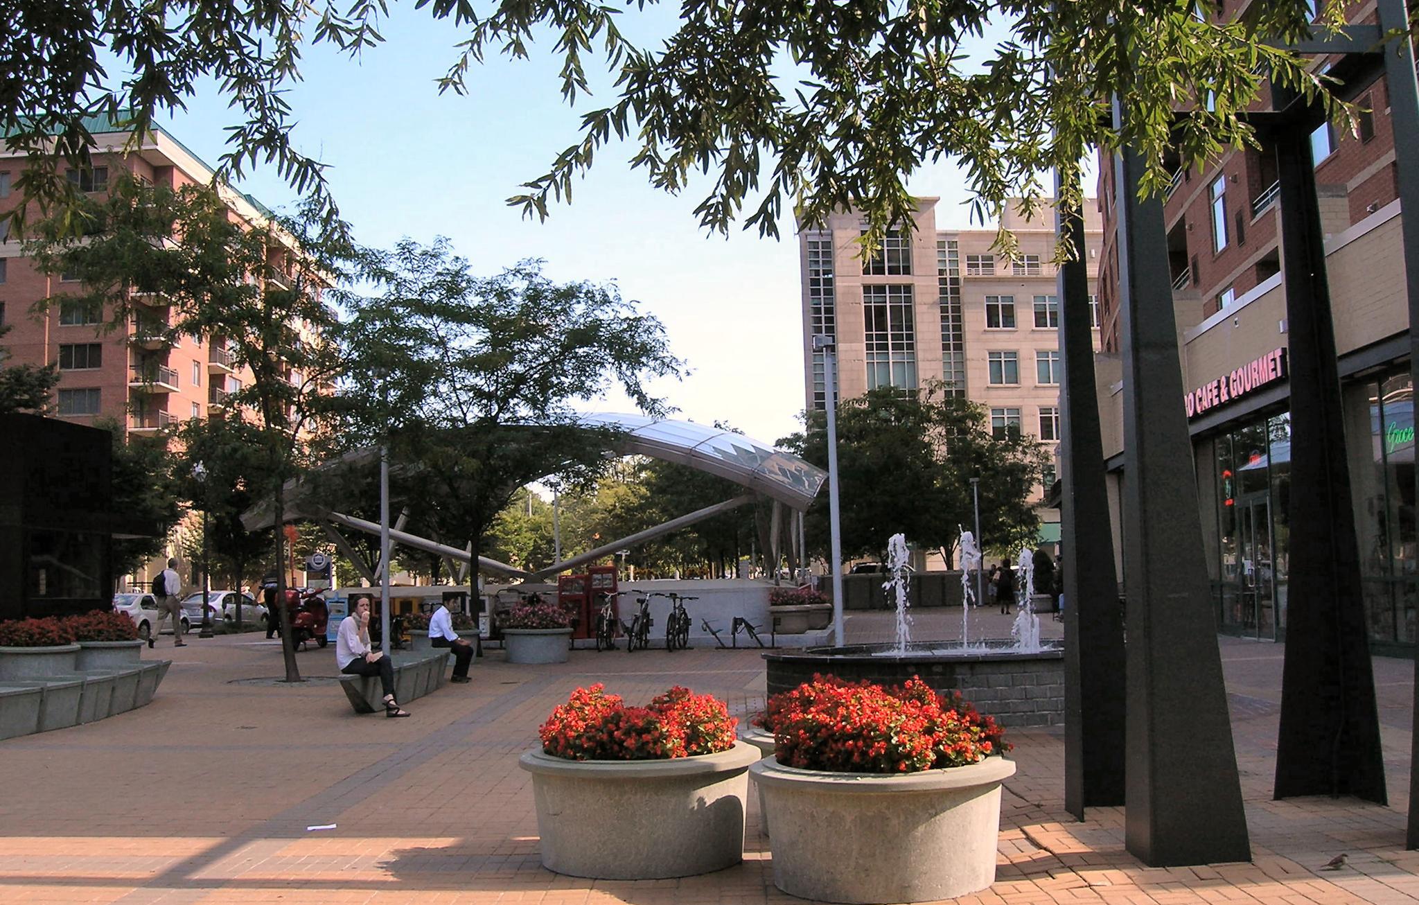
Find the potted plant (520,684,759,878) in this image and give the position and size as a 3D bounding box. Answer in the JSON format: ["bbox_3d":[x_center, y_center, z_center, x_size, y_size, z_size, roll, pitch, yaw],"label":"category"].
[{"bbox_3d":[-0.347,1.624,7.083,1.224,0.867,1.224,-2,-5,0],"label":"potted plant"}]

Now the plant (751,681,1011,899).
[{"bbox_3d":[0.791,1.517,6.461,1.224,0.913,1.224,-2,-5,0],"label":"plant"}]

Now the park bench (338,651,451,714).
[{"bbox_3d":[-3.796,2.786,17.234,0.780,0.420,5.200,-1,-5,-3],"label":"park bench"}]

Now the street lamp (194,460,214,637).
[{"bbox_3d":[-12.050,2.305,33.300,0.420,4.230,0.420,-2,-5,0],"label":"street lamp"}]

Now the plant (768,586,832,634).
[{"bbox_3d":[1.771,3.085,27.300,1.220,0.930,1.100,-2,-5,0],"label":"plant"}]

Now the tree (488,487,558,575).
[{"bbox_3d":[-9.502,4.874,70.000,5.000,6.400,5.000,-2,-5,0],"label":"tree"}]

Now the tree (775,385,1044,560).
[{"bbox_3d":[8.018,1.482,54.000,10.300,8.600,9.300,-2,-5,0],"label":"tree"}]

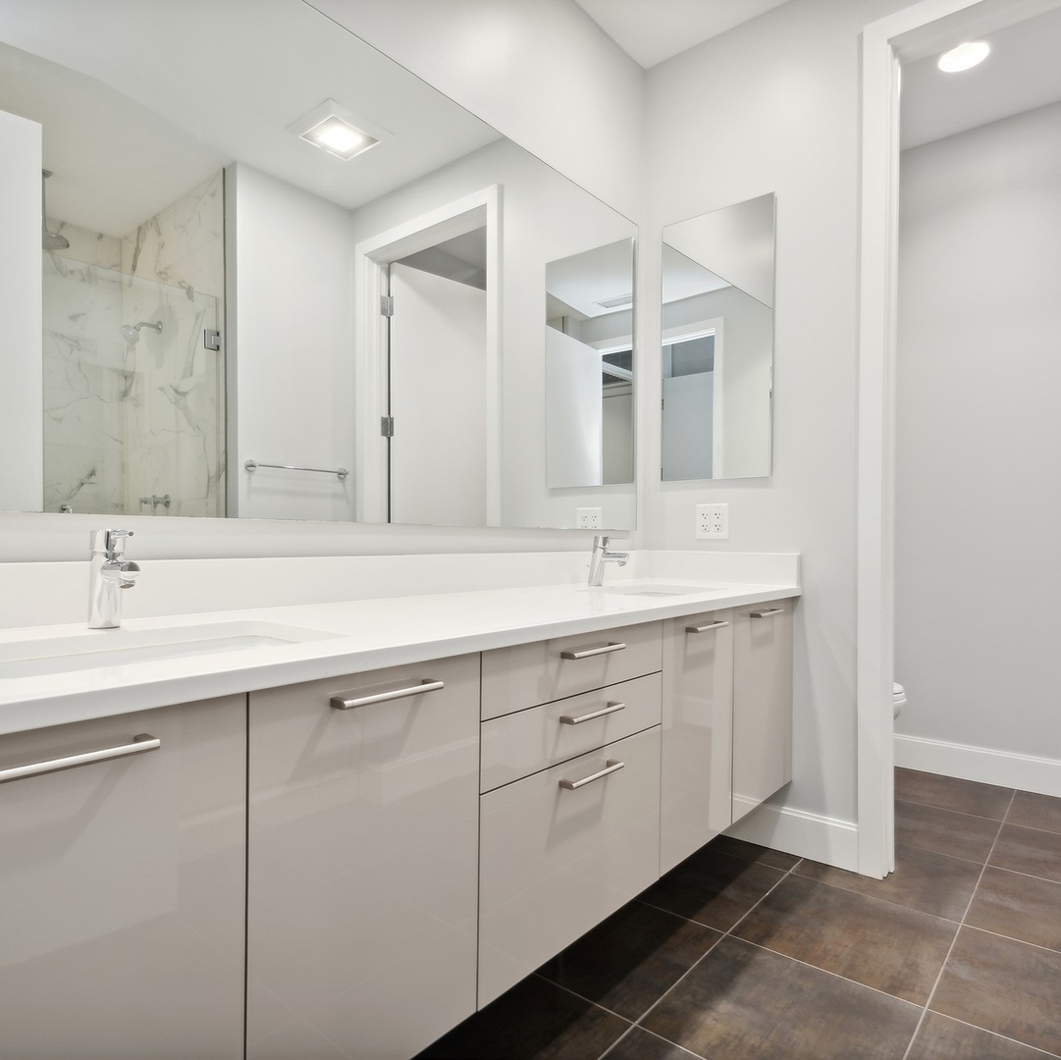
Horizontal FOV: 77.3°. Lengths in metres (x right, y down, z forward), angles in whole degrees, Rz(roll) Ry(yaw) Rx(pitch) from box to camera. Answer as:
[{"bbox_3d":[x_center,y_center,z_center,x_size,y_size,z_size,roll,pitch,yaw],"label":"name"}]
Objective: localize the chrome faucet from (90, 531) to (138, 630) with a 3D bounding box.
[{"bbox_3d":[-0.639,0.077,1.022,0.136,0.155,0.046,0,-1,41],"label":"chrome faucet"}]

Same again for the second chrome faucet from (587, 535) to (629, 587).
[{"bbox_3d":[0.236,0.096,2.029,0.136,0.155,0.046,0,-1,41],"label":"second chrome faucet"}]

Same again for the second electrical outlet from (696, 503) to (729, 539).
[{"bbox_3d":[0.615,-0.029,2.245,0.117,0.116,0.008,0,-1,41],"label":"second electrical outlet"}]

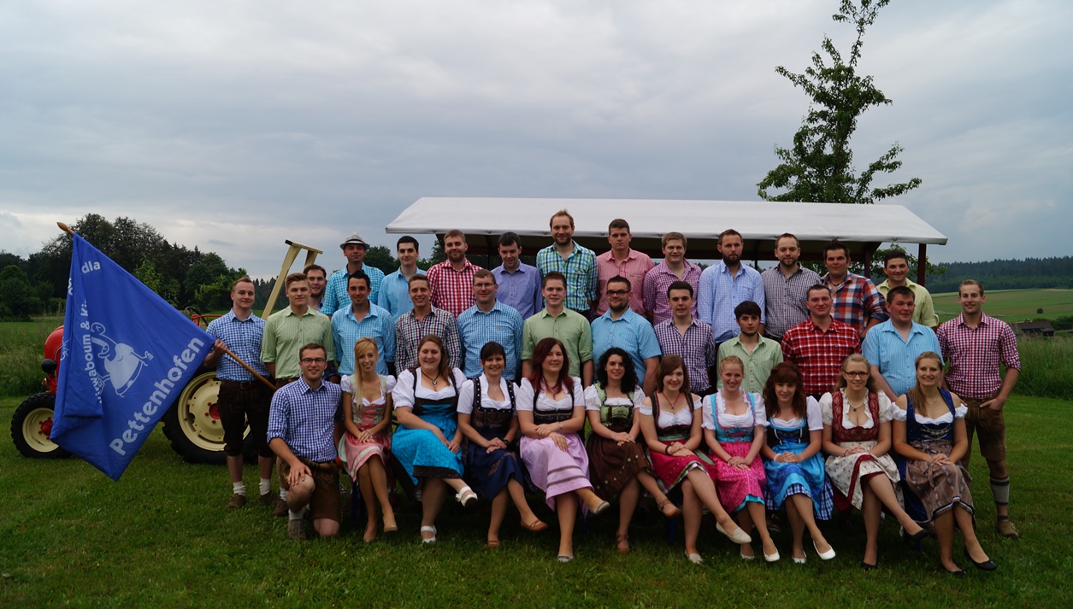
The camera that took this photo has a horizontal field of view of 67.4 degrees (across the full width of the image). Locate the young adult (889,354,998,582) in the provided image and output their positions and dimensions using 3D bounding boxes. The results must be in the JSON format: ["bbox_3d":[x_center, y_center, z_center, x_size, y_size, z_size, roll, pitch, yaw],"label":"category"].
[{"bbox_3d":[2.530,0.962,5.040,0.540,1.310,0.780,1,1,6],"label":"young adult"}]

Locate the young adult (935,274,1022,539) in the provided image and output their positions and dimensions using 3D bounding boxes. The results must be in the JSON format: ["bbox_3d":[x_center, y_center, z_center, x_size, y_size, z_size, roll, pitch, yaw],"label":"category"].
[{"bbox_3d":[3.145,0.730,5.680,0.570,1.810,0.370,1,1,21],"label":"young adult"}]

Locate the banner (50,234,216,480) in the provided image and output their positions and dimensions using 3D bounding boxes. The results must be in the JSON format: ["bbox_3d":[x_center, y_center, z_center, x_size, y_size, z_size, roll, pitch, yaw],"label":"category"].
[{"bbox_3d":[-3.030,0.392,6.050,1.140,1.830,0.280,1,1,-11],"label":"banner"}]

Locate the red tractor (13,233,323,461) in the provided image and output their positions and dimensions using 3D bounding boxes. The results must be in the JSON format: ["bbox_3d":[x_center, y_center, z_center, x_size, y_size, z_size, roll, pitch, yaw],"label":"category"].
[{"bbox_3d":[-3.666,0.432,8.755,2.900,2.250,1.450,1,1,10],"label":"red tractor"}]

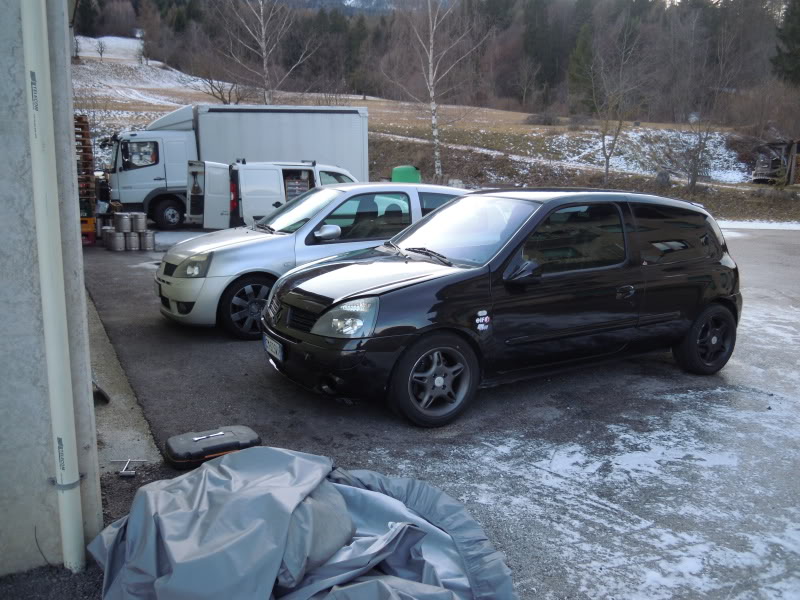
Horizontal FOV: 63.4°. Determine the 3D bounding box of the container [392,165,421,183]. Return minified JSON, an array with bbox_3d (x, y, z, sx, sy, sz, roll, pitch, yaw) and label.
[{"bbox_3d":[0.258,-4.905,27.649,1.170,1.650,1.170,1,10,0],"label":"container"}]

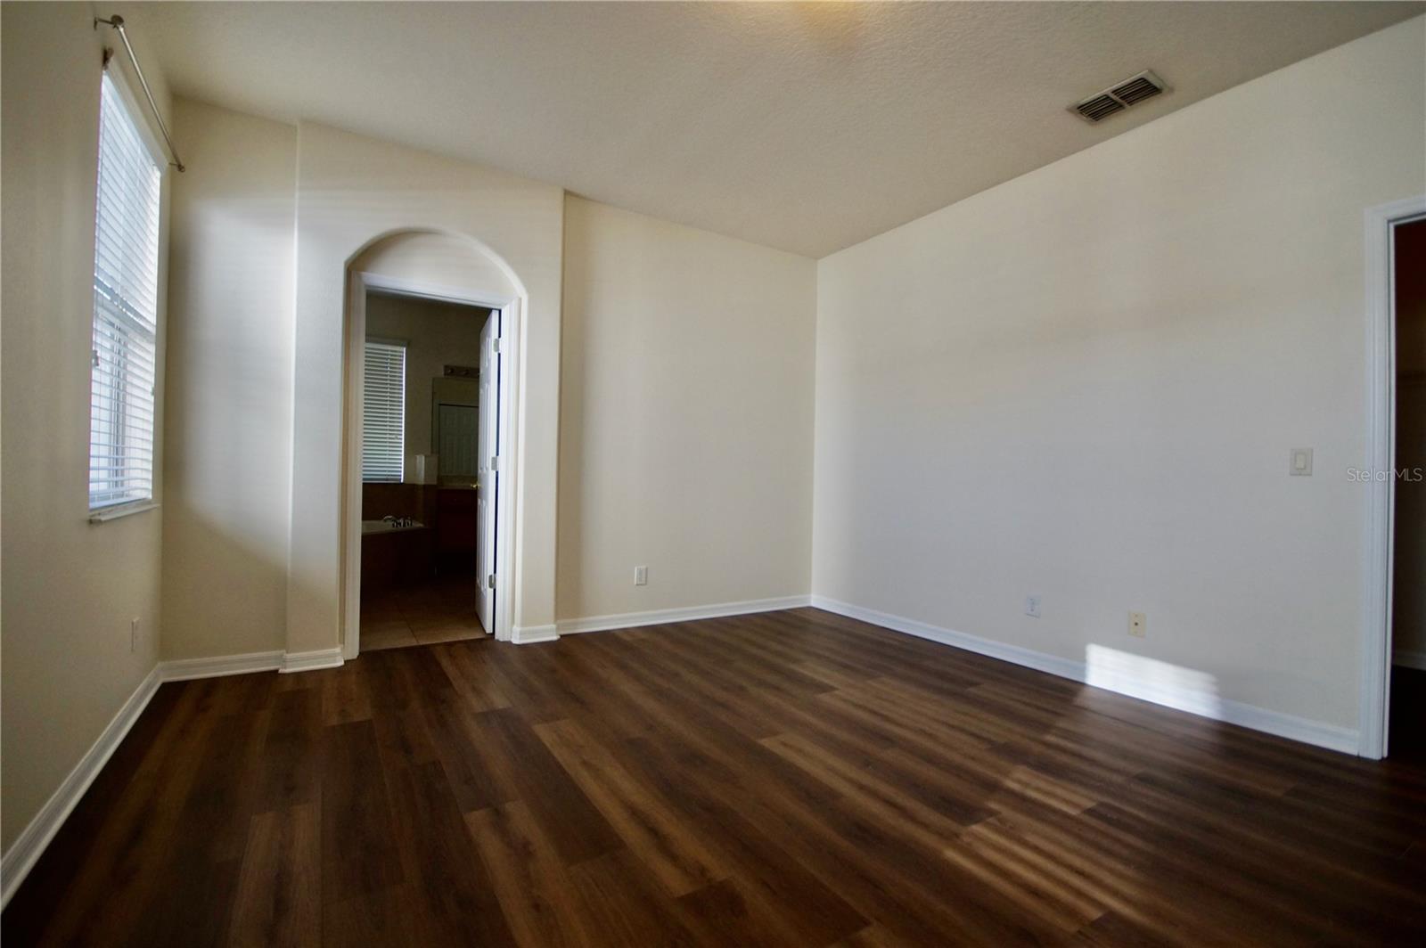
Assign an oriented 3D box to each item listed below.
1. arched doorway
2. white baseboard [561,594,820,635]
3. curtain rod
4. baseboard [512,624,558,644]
[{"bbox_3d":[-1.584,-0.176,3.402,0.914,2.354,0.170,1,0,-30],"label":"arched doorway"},{"bbox_3d":[-0.104,0.984,4.212,2.009,0.091,0.016,1,0,-29],"label":"white baseboard"},{"bbox_3d":[-2.173,-1.416,2.296,0.080,0.045,1.116,1,0,-34],"label":"curtain rod"},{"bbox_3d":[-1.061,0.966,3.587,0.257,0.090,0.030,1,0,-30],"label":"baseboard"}]

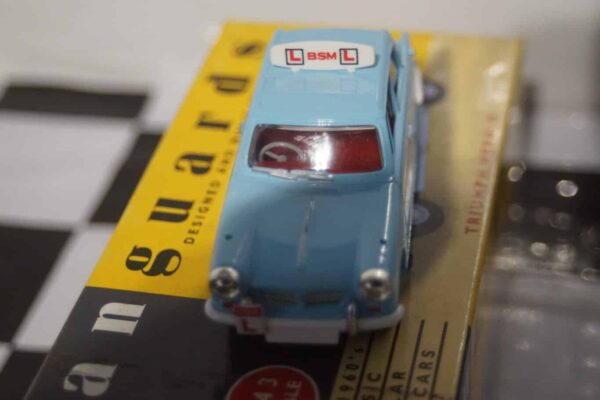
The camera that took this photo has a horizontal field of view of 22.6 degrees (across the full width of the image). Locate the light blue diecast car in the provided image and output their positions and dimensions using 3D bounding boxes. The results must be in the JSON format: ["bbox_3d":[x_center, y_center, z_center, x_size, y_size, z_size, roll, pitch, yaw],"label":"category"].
[{"bbox_3d":[0.004,-0.011,0.297,0.035,0.035,0.090,1,36,6],"label":"light blue diecast car"}]

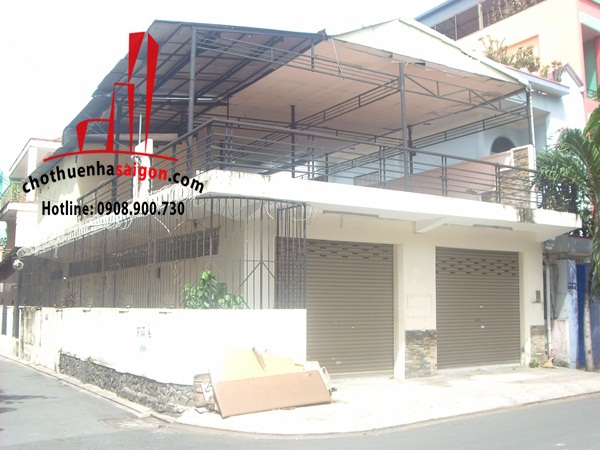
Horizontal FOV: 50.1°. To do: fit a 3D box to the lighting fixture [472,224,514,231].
[{"bbox_3d":[4.252,0.060,14.085,1.230,0.060,0.100,4,-8,-31],"label":"lighting fixture"}]

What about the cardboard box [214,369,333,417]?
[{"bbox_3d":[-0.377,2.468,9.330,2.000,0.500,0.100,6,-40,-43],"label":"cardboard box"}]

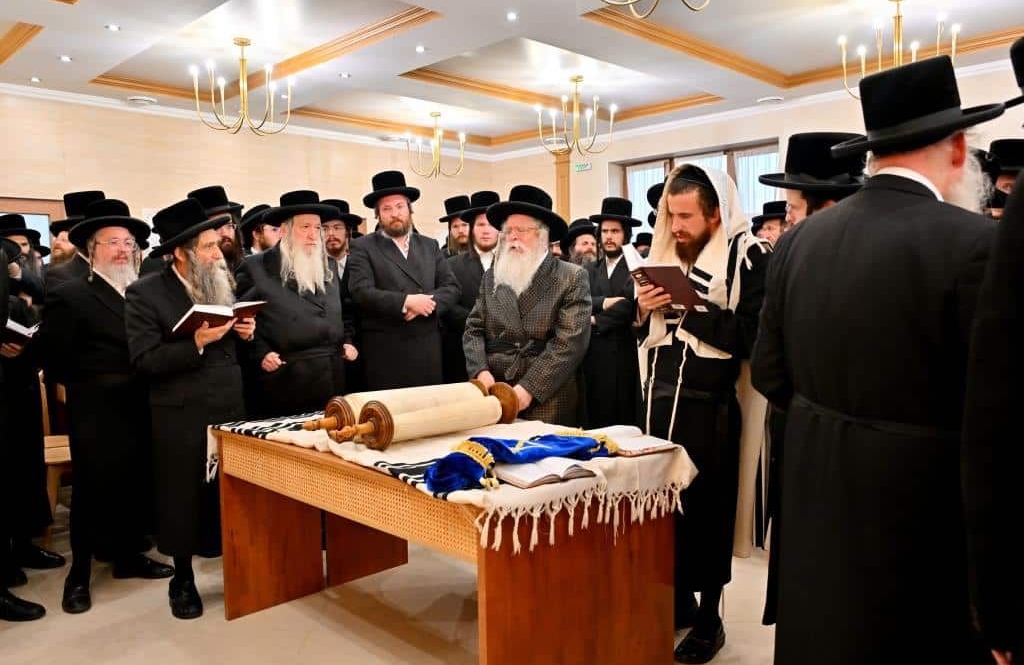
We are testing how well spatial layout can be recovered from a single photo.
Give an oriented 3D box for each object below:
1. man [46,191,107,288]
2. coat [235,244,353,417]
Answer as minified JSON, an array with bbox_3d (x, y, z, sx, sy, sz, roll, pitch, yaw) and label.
[{"bbox_3d":[-2.182,0.212,4.000,0.540,1.847,0.360,-1,3,-3],"label":"man"},{"bbox_3d":[-1.024,0.215,3.750,0.570,1.276,0.400,-3,4,-37],"label":"coat"}]

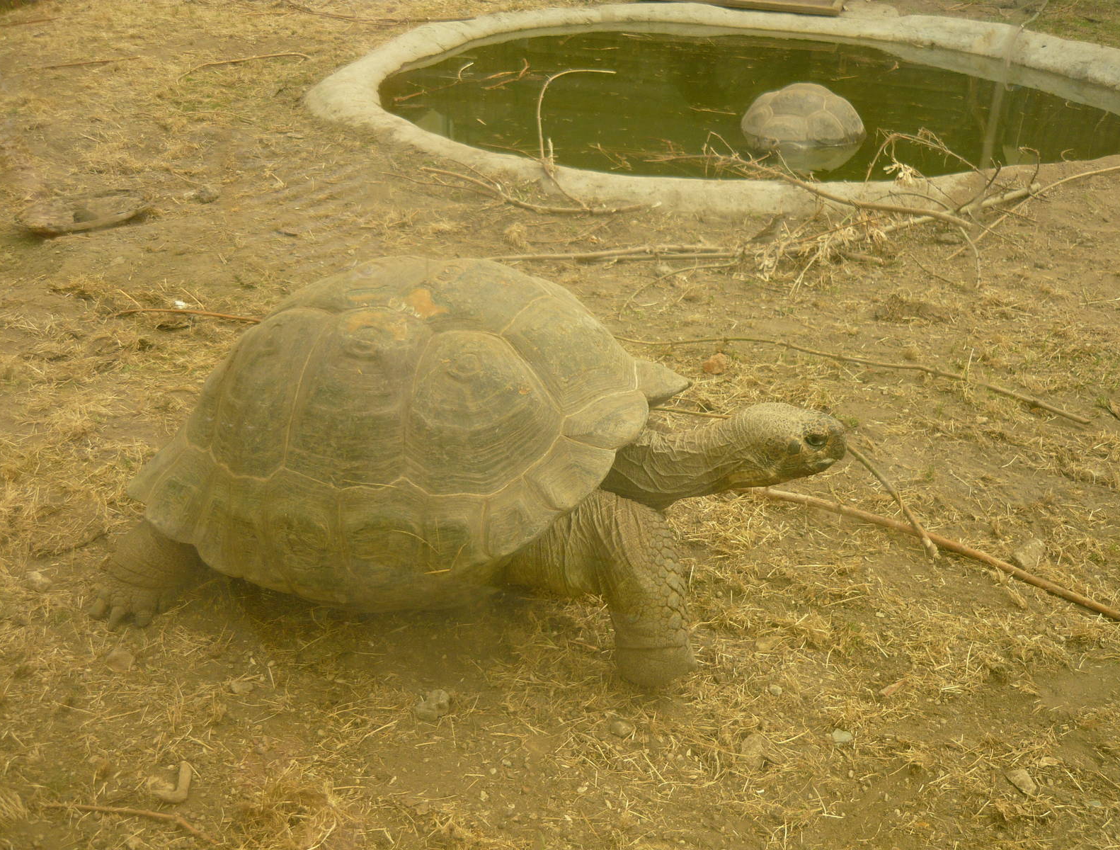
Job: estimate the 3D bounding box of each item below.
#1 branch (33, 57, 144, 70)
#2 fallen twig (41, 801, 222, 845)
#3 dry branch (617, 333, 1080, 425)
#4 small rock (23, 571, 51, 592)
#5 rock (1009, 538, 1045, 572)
[{"bbox_3d":[-3.563,-2.743,8.174,0.793,0.028,0.060,-19,33,-32],"label":"branch"},{"bbox_3d":[-0.712,0.650,1.802,0.332,0.020,0.042,7,29,12],"label":"fallen twig"},{"bbox_3d":[0.800,-0.173,3.093,1.348,0.050,0.189,12,30,22],"label":"dry branch"},{"bbox_3d":[-1.150,0.342,2.372,0.056,0.032,0.042,0,28,0],"label":"small rock"},{"bbox_3d":[0.976,0.271,2.252,0.072,0.043,0.072,14,30,24],"label":"rock"}]

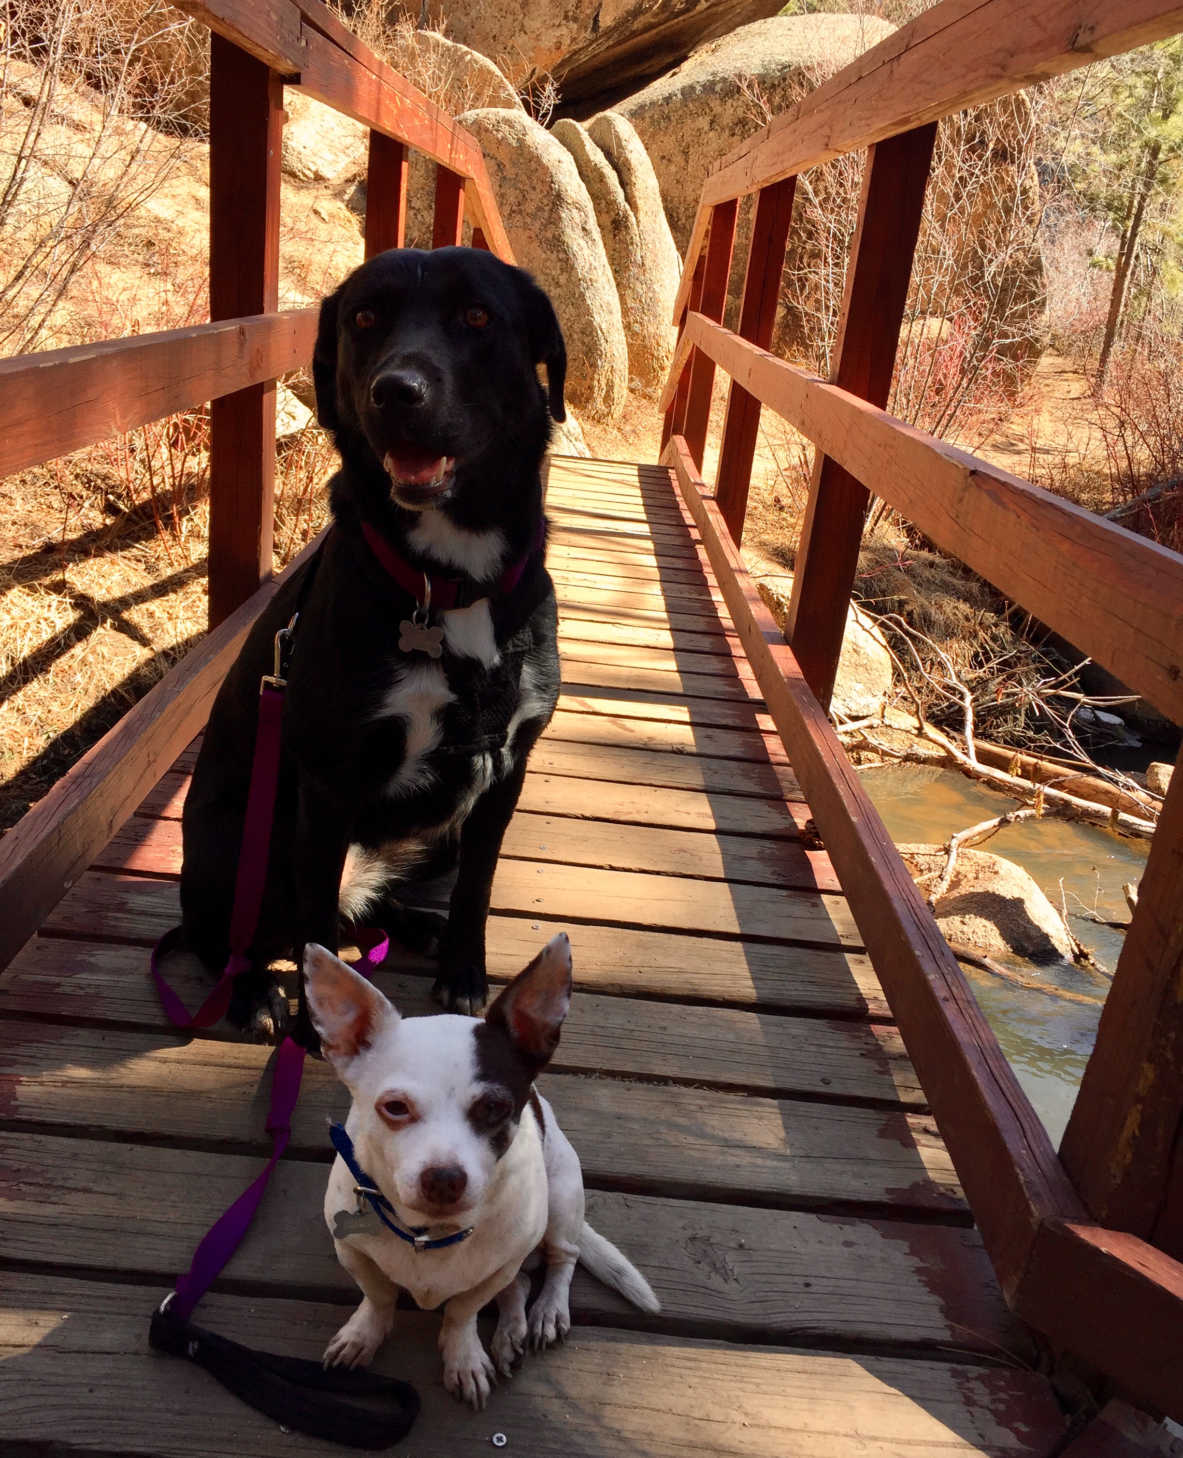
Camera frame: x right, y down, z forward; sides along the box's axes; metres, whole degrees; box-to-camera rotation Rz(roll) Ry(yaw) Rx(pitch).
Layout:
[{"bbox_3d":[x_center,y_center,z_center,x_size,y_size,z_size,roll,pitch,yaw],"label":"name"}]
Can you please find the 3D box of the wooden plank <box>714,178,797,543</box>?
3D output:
[{"bbox_3d":[0.436,-0.990,3.643,0.090,1.080,0.090,6,19,-2],"label":"wooden plank"}]

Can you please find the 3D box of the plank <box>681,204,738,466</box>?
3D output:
[{"bbox_3d":[0.430,-1.433,4.889,0.090,1.080,0.090,6,19,-2],"label":"plank"}]

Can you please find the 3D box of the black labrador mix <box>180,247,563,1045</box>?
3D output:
[{"bbox_3d":[-0.230,-0.123,1.330,0.345,0.695,0.560,1,20,-17],"label":"black labrador mix"}]

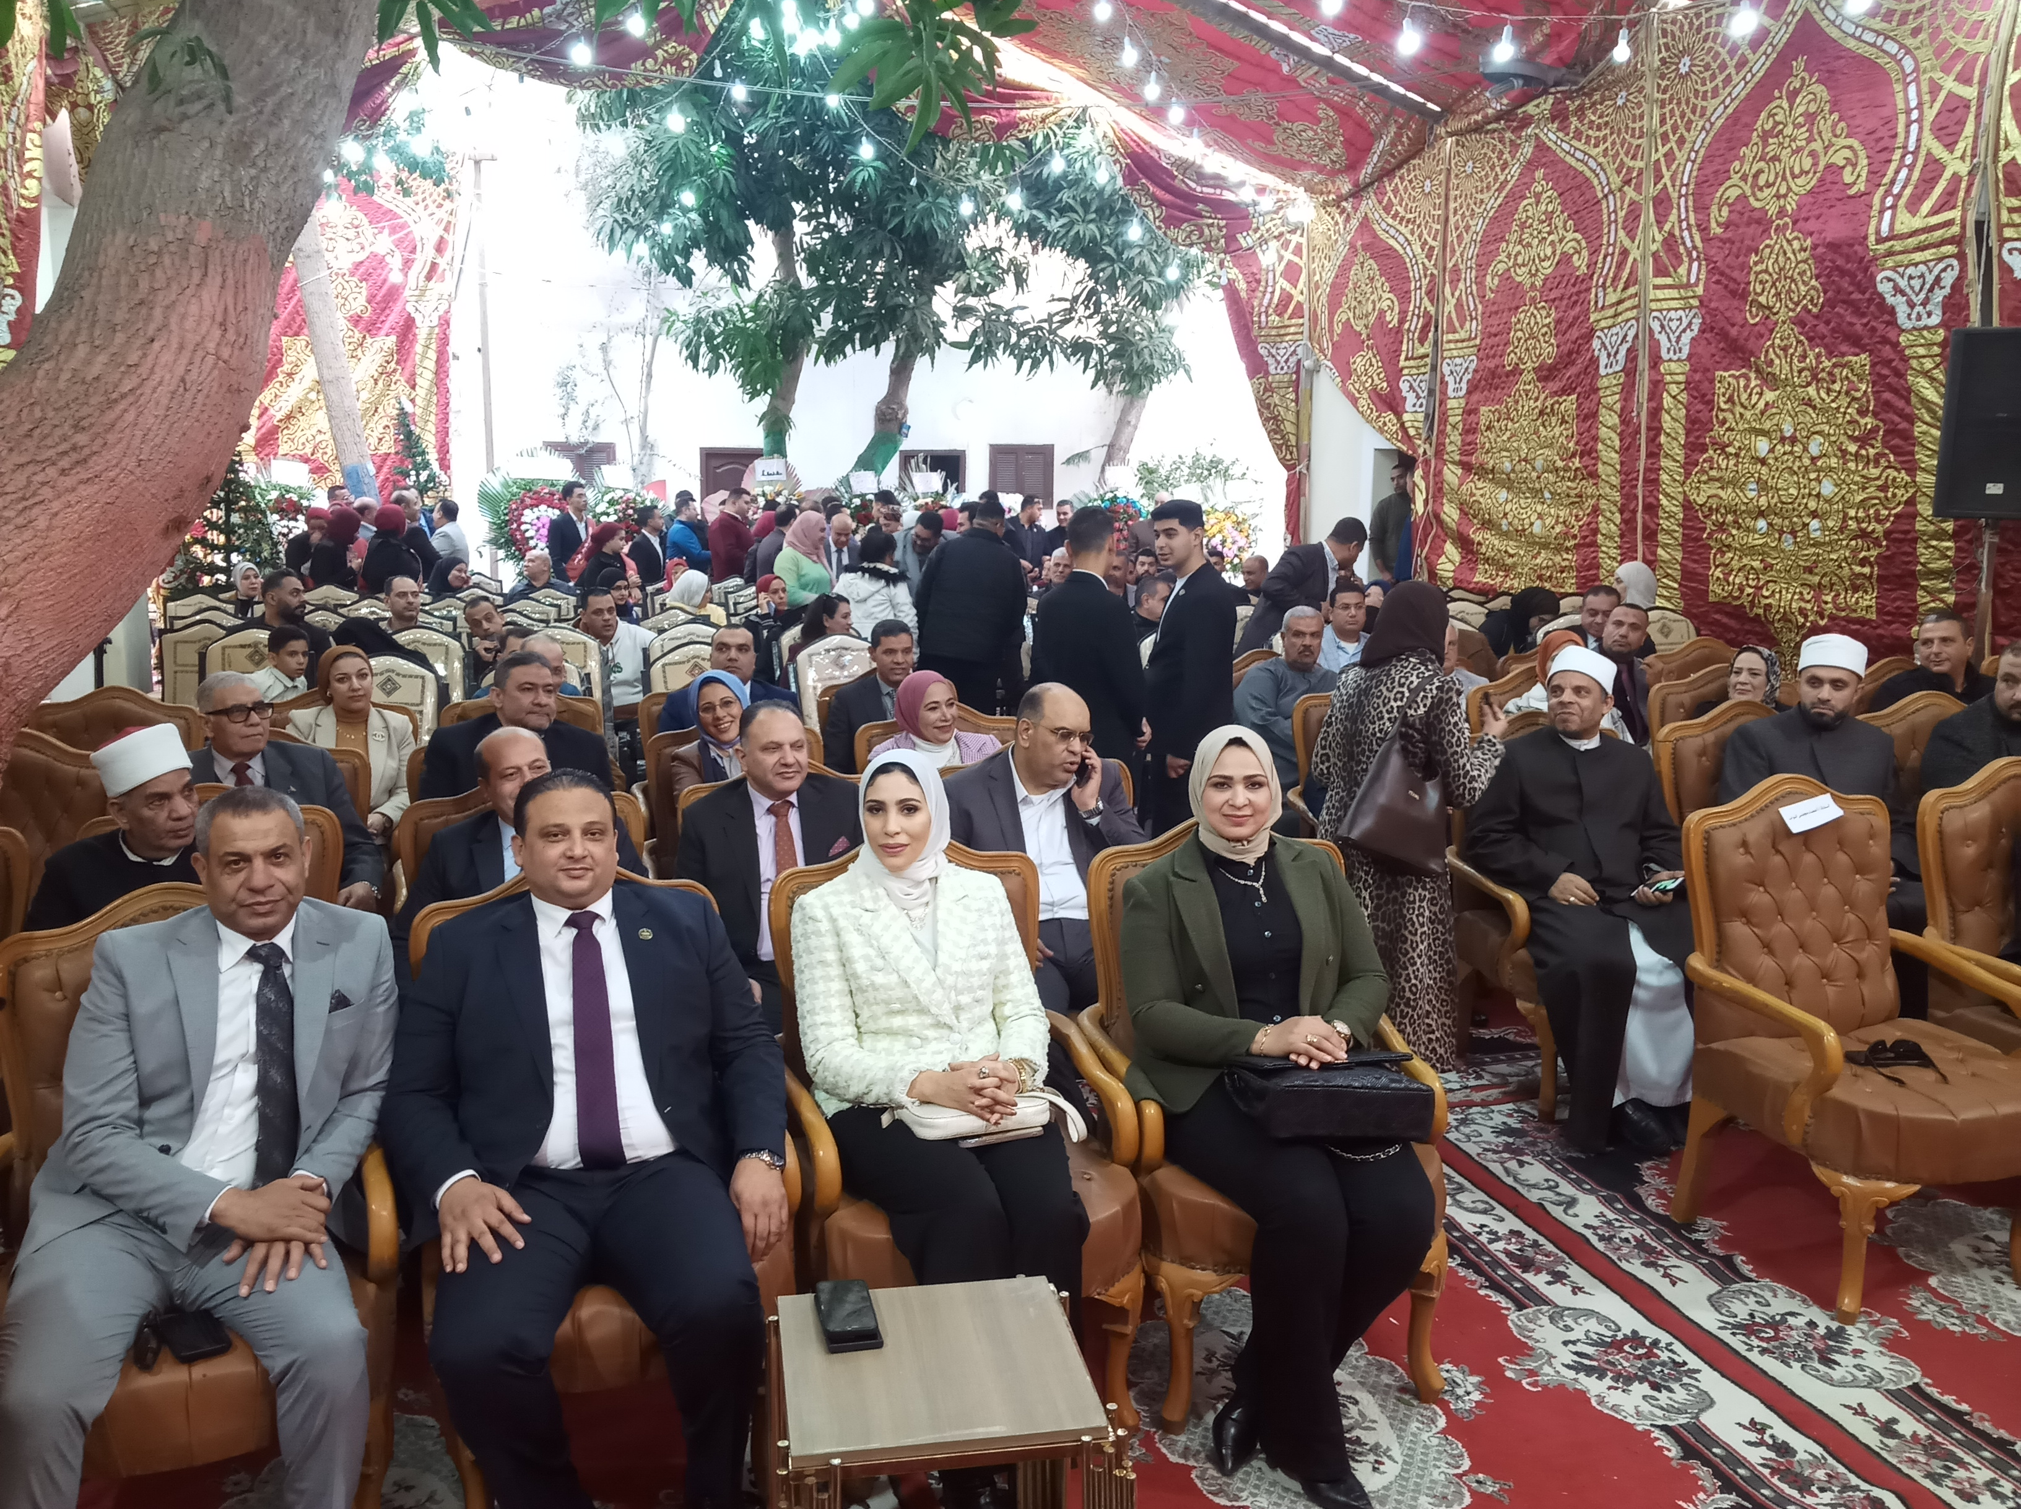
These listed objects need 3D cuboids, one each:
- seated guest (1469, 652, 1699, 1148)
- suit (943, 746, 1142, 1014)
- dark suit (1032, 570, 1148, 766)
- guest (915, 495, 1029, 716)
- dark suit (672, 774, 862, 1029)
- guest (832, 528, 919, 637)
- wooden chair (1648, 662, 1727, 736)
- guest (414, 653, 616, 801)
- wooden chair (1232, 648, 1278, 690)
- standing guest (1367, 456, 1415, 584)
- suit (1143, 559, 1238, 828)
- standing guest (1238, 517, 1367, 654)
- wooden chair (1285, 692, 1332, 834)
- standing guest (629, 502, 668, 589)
[{"bbox_3d":[1.661,0.380,4.654,0.600,1.360,0.800,-2,10,-10],"label":"seated guest"},{"bbox_3d":[0.120,0.525,4.342,0.600,1.020,0.740,-3,10,-17],"label":"suit"},{"bbox_3d":[0.306,0.000,6.279,0.460,1.420,0.300,3,10,20],"label":"dark suit"},{"bbox_3d":[-0.222,-0.543,9.143,0.600,1.761,0.380,2,10,11],"label":"guest"},{"bbox_3d":[-0.509,0.584,3.866,0.570,1.020,0.750,-4,10,-20],"label":"dark suit"},{"bbox_3d":[-0.756,-0.516,9.393,0.480,1.570,0.360,5,11,30],"label":"guest"},{"bbox_3d":[2.881,0.232,6.189,0.640,1.080,0.700,-1,9,-6],"label":"wooden chair"},{"bbox_3d":[-1.399,0.375,4.792,0.580,1.290,0.820,-5,10,-25],"label":"guest"},{"bbox_3d":[1.200,0.105,7.249,0.670,1.090,0.720,-2,10,-12],"label":"wooden chair"},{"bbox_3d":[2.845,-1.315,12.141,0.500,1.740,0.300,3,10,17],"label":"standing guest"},{"bbox_3d":[0.678,0.014,6.186,0.340,1.480,0.500,-3,10,-16],"label":"suit"},{"bbox_3d":[1.510,-0.412,8.647,0.740,1.660,0.500,-2,10,-13],"label":"standing guest"},{"bbox_3d":[1.425,0.288,6.131,0.670,1.090,0.720,-1,9,-9],"label":"wooden chair"},{"bbox_3d":[-3.183,-1.360,14.434,0.300,1.653,0.470,4,10,23],"label":"standing guest"}]

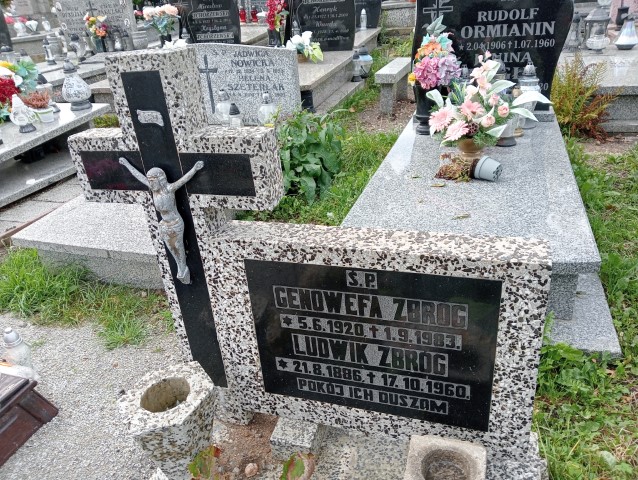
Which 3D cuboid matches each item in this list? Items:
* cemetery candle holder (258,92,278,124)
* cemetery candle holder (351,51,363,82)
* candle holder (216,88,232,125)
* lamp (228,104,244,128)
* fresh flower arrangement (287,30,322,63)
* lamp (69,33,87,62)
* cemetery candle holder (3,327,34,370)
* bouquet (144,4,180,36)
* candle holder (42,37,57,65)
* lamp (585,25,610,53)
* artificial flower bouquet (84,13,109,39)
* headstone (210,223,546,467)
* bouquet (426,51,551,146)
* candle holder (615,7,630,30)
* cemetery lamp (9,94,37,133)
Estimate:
[{"bbox_3d":[-0.397,-0.979,3.891,0.136,0.273,0.136,4,27,19],"label":"cemetery candle holder"},{"bbox_3d":[0.423,-1.998,5.928,0.125,0.325,0.125,4,27,18],"label":"cemetery candle holder"},{"bbox_3d":[-0.757,-1.063,4.149,0.125,0.290,0.125,4,27,18],"label":"candle holder"},{"bbox_3d":[-0.623,-0.907,3.808,0.085,0.195,0.085,4,27,19],"label":"lamp"},{"bbox_3d":[-0.166,-2.211,5.925,0.380,0.330,0.290,4,27,19],"label":"fresh flower arrangement"},{"bbox_3d":[-2.720,-2.186,5.853,0.125,0.290,0.125,4,27,18],"label":"lamp"},{"bbox_3d":[-1.011,0.383,1.735,0.090,0.205,0.090,4,27,18],"label":"cemetery candle holder"},{"bbox_3d":[-1.751,-2.464,5.800,0.380,0.320,0.300,4,27,18],"label":"bouquet"},{"bbox_3d":[-2.904,-2.028,5.547,0.113,0.244,0.113,4,27,19],"label":"candle holder"},{"bbox_3d":[2.520,-1.814,4.658,0.200,0.225,0.200,4,27,18],"label":"lamp"},{"bbox_3d":[-2.670,-2.574,6.200,0.260,0.300,0.210,4,27,18],"label":"artificial flower bouquet"},{"bbox_3d":[0.127,0.230,1.224,0.720,0.514,0.107,4,27,19],"label":"headstone"},{"bbox_3d":[0.827,-0.692,2.528,0.560,0.420,0.370,4,27,18],"label":"bouquet"},{"bbox_3d":[3.452,-2.514,5.853,0.159,0.220,0.159,4,27,19],"label":"candle holder"},{"bbox_3d":[-1.991,-0.846,3.450,0.165,0.235,0.150,4,27,19],"label":"cemetery lamp"}]

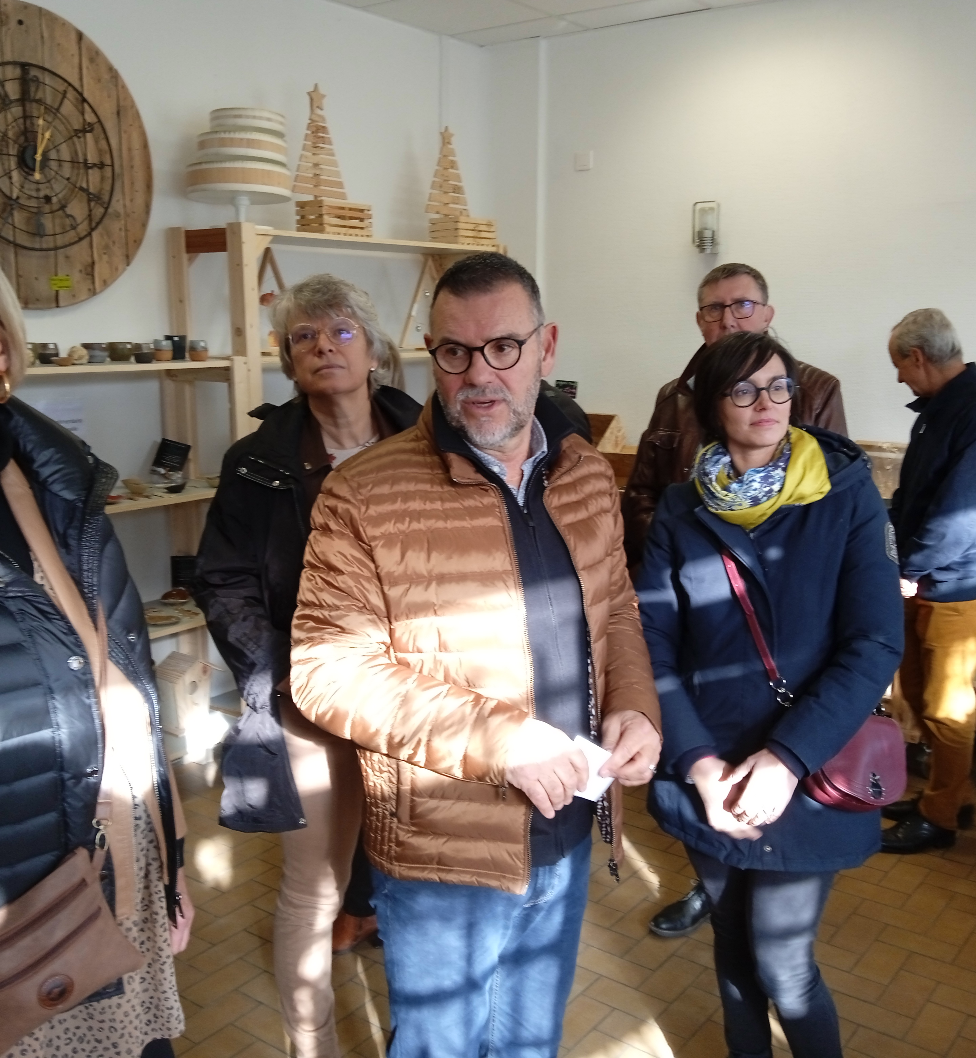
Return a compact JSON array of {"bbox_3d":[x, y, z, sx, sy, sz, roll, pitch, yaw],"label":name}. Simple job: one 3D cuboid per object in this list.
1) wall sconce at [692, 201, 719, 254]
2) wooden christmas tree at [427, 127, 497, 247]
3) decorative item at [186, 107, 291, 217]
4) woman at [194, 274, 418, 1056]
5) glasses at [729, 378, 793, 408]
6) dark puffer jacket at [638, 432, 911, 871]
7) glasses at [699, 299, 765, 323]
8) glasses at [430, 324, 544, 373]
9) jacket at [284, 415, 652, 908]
[{"bbox_3d":[0.960,-1.328,5.027,0.115,0.225,0.110,8,13,37],"label":"wall sconce"},{"bbox_3d":[-0.121,-1.549,5.181,0.190,0.520,0.310,8,13,37],"label":"wooden christmas tree"},{"bbox_3d":[-0.937,-1.349,4.272,0.400,0.430,0.400,0,11,0],"label":"decorative item"},{"bbox_3d":[-0.321,0.390,2.251,0.520,1.740,0.360,-3,11,-18],"label":"woman"},{"bbox_3d":[0.504,-0.259,2.134,0.136,0.049,0.138,-4,10,4],"label":"glasses"},{"bbox_3d":[0.523,0.221,2.158,0.480,0.810,0.350,3,11,16],"label":"dark puffer jacket"},{"bbox_3d":[0.601,-0.523,2.779,0.138,0.043,0.140,0,3,27],"label":"glasses"},{"bbox_3d":[0.002,-0.255,1.560,0.138,0.046,0.140,-2,20,15],"label":"glasses"},{"bbox_3d":[-0.030,0.151,1.616,0.500,0.690,0.360,-4,11,-20],"label":"jacket"}]

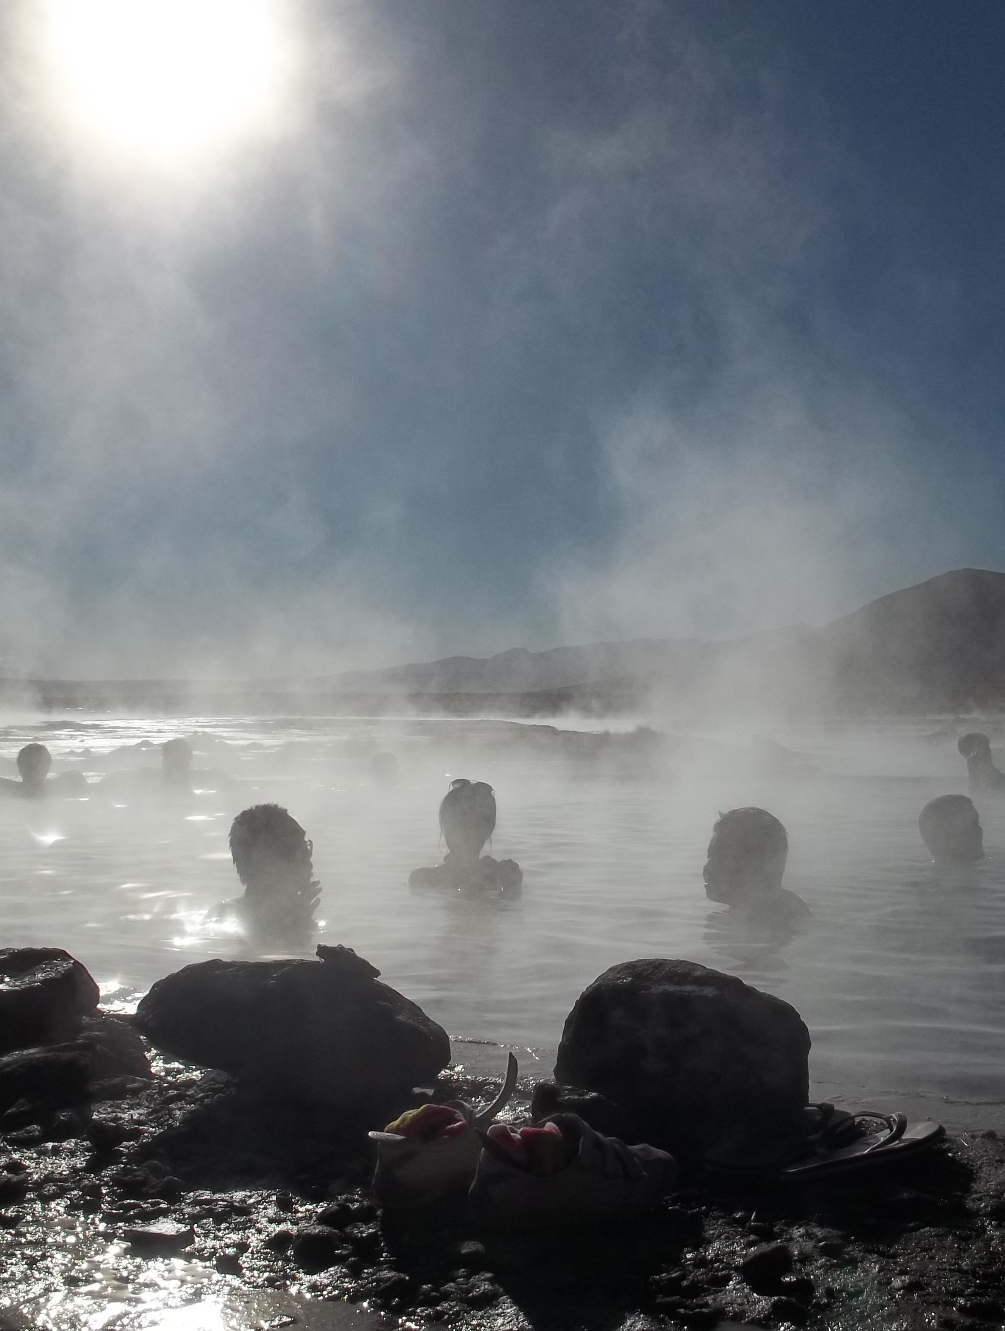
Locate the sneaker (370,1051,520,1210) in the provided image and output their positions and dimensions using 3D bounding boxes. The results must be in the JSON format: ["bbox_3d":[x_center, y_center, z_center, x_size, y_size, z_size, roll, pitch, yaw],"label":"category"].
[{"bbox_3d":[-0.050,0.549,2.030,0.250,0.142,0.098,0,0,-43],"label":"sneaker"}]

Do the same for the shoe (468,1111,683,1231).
[{"bbox_3d":[0.085,0.595,2.040,0.265,0.115,0.100,0,0,-23],"label":"shoe"}]

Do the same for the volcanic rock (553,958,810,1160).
[{"bbox_3d":[0.249,0.537,2.380,0.350,0.245,0.270,0,0,0],"label":"volcanic rock"}]

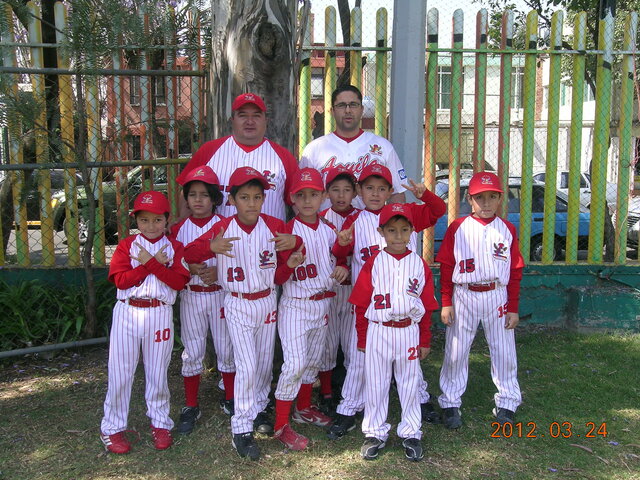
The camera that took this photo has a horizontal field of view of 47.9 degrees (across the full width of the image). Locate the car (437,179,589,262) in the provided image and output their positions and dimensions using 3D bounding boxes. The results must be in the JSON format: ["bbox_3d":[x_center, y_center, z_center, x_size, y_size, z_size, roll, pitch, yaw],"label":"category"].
[{"bbox_3d":[2.332,-0.323,12.172,4.250,1.390,1.650,-1,7,-3],"label":"car"}]

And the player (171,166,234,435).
[{"bbox_3d":[-0.566,0.288,3.557,0.370,1.295,0.320,-1,7,-7],"label":"player"}]

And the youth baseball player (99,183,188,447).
[{"bbox_3d":[-0.815,0.367,3.356,0.410,1.193,0.310,-2,7,-14],"label":"youth baseball player"}]

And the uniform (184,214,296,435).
[{"bbox_3d":[-0.365,0.396,3.295,0.500,1.028,0.340,-2,7,-11],"label":"uniform"}]

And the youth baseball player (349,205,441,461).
[{"bbox_3d":[0.339,0.406,3.285,0.390,1.145,0.270,0,7,3],"label":"youth baseball player"}]

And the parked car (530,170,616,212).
[{"bbox_3d":[5.548,-1.144,19.000,4.250,1.410,1.680,0,7,2],"label":"parked car"}]

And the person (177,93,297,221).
[{"bbox_3d":[-0.424,0.085,3.849,0.660,1.720,0.420,-1,7,-6],"label":"person"}]

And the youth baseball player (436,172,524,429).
[{"bbox_3d":[0.806,0.292,3.619,0.420,1.256,0.290,0,7,5],"label":"youth baseball player"}]

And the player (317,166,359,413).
[{"bbox_3d":[0.109,0.264,3.849,0.400,1.295,0.280,0,7,-3],"label":"player"}]

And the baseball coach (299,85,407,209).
[{"bbox_3d":[0.186,-0.001,4.159,0.600,1.747,0.330,0,7,0],"label":"baseball coach"}]

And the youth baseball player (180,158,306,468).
[{"bbox_3d":[-0.366,0.319,3.285,0.530,1.301,0.400,-2,7,-11],"label":"youth baseball player"}]

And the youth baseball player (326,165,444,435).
[{"bbox_3d":[0.342,0.280,3.654,0.580,1.308,0.380,1,7,8],"label":"youth baseball player"}]

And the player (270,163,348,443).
[{"bbox_3d":[-0.047,0.301,3.535,0.360,1.296,0.340,-2,7,-15],"label":"player"}]

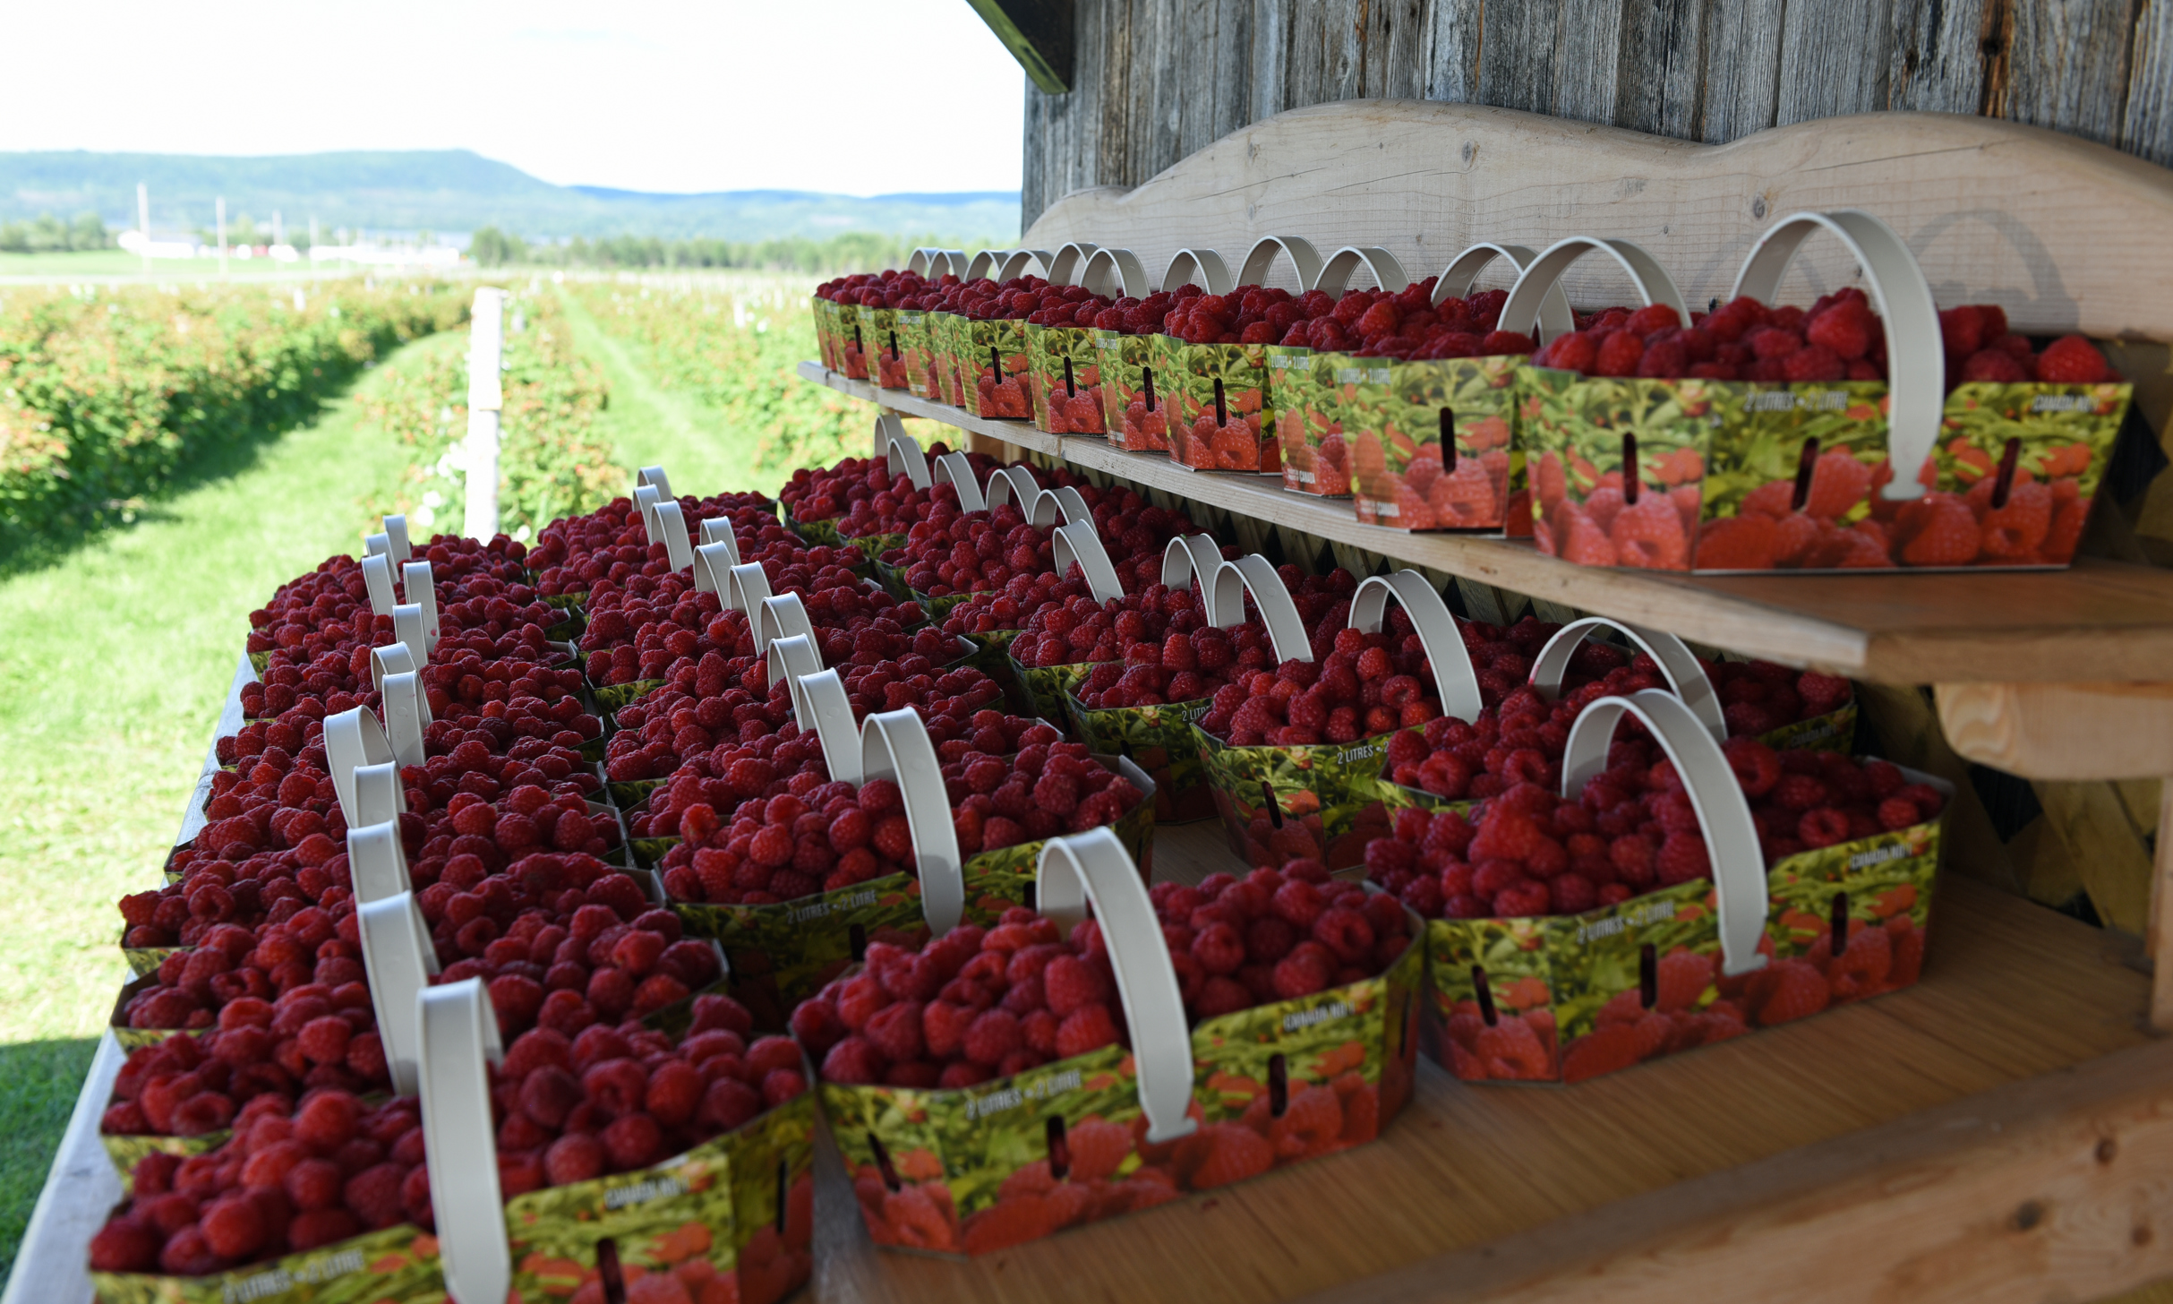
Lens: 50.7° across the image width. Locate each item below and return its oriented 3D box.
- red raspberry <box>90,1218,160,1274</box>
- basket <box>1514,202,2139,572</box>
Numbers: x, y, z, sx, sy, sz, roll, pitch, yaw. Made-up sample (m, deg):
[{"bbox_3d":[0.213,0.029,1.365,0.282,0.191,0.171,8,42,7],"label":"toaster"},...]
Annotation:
[{"bbox_3d":[-0.336,0.207,0.801,0.024,0.019,0.022,-11,12,-13],"label":"red raspberry"},{"bbox_3d":[0.313,-0.111,0.964,0.256,0.143,0.139,-1,9,-12],"label":"basket"}]

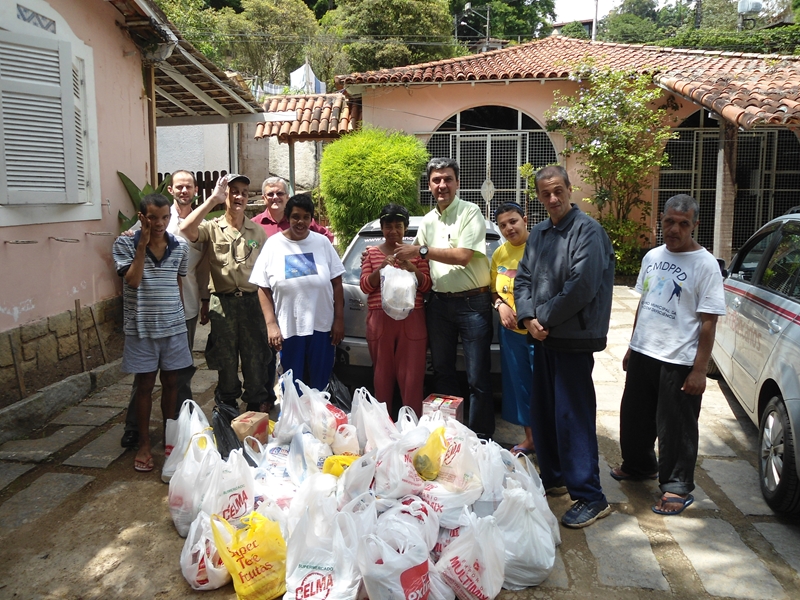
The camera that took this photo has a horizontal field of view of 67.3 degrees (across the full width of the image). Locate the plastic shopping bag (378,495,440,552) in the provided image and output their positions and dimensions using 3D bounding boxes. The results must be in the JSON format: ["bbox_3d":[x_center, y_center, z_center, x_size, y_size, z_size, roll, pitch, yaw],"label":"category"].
[{"bbox_3d":[0.041,0.960,2.607,0.270,0.290,0.250,0,9,0],"label":"plastic shopping bag"}]

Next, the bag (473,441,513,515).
[{"bbox_3d":[0.457,0.874,2.999,0.220,0.370,0.210,1,9,10],"label":"bag"}]

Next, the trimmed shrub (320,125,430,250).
[{"bbox_3d":[-0.420,-1.478,9.891,1.750,2.620,1.700,0,9,0],"label":"trimmed shrub"}]

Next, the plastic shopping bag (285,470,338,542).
[{"bbox_3d":[-0.386,0.920,2.651,0.240,0.360,0.220,0,9,0],"label":"plastic shopping bag"}]

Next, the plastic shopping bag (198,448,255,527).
[{"bbox_3d":[-0.822,0.886,2.847,0.260,0.390,0.210,-3,10,-17],"label":"plastic shopping bag"}]

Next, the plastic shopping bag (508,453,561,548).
[{"bbox_3d":[0.608,0.894,2.779,0.250,0.400,0.220,2,9,12],"label":"plastic shopping bag"}]

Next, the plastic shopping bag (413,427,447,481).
[{"bbox_3d":[0.144,0.759,2.939,0.160,0.240,0.140,0,9,0],"label":"plastic shopping bag"}]

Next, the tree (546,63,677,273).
[{"bbox_3d":[3.897,-2.344,11.072,2.300,3.800,1.900,3,10,19],"label":"tree"}]

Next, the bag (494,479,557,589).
[{"bbox_3d":[0.527,0.939,2.503,0.260,0.400,0.250,2,9,12],"label":"bag"}]

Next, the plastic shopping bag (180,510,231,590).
[{"bbox_3d":[-0.801,1.003,2.502,0.230,0.290,0.210,-3,10,-18],"label":"plastic shopping bag"}]

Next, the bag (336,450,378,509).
[{"bbox_3d":[-0.202,0.876,2.857,0.230,0.360,0.220,0,9,0],"label":"bag"}]

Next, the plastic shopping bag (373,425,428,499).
[{"bbox_3d":[0.002,0.806,2.967,0.270,0.360,0.260,0,9,0],"label":"plastic shopping bag"}]

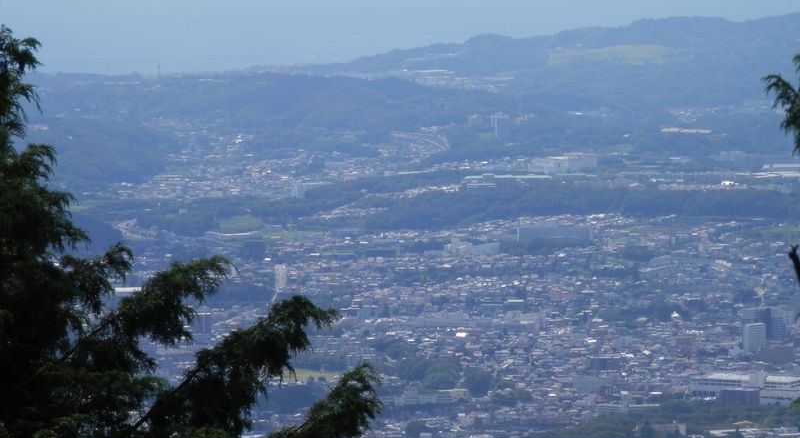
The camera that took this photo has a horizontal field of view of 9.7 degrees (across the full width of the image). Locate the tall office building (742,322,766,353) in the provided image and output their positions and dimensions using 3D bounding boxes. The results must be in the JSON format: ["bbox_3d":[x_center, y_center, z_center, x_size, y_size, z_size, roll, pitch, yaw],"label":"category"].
[{"bbox_3d":[403.300,137.000,5360.000,24.500,36.000,12.000,-3,6,-36],"label":"tall office building"}]

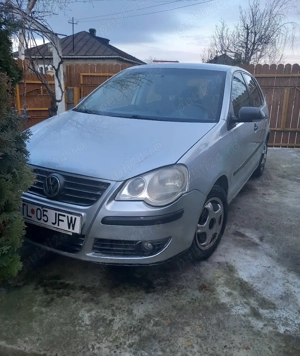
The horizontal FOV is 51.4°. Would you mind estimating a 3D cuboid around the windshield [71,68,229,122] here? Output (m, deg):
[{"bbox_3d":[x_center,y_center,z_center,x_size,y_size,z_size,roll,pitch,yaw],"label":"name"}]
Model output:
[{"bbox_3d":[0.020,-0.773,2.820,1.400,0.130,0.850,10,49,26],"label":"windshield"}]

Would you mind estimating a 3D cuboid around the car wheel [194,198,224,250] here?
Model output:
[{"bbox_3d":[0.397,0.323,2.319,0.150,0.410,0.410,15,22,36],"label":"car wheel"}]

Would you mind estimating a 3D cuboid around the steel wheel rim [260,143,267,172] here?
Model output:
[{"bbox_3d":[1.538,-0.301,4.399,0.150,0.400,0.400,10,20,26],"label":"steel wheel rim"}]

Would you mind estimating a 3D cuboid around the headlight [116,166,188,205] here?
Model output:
[{"bbox_3d":[0.011,0.028,1.752,0.360,0.270,0.340,10,20,26],"label":"headlight"}]

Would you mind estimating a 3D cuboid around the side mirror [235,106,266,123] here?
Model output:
[{"bbox_3d":[0.796,-0.511,2.492,0.240,0.135,0.140,10,20,26],"label":"side mirror"}]

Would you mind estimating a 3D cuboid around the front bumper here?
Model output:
[{"bbox_3d":[-0.520,0.190,2.088,1.640,0.530,0.500,10,20,26],"label":"front bumper"}]

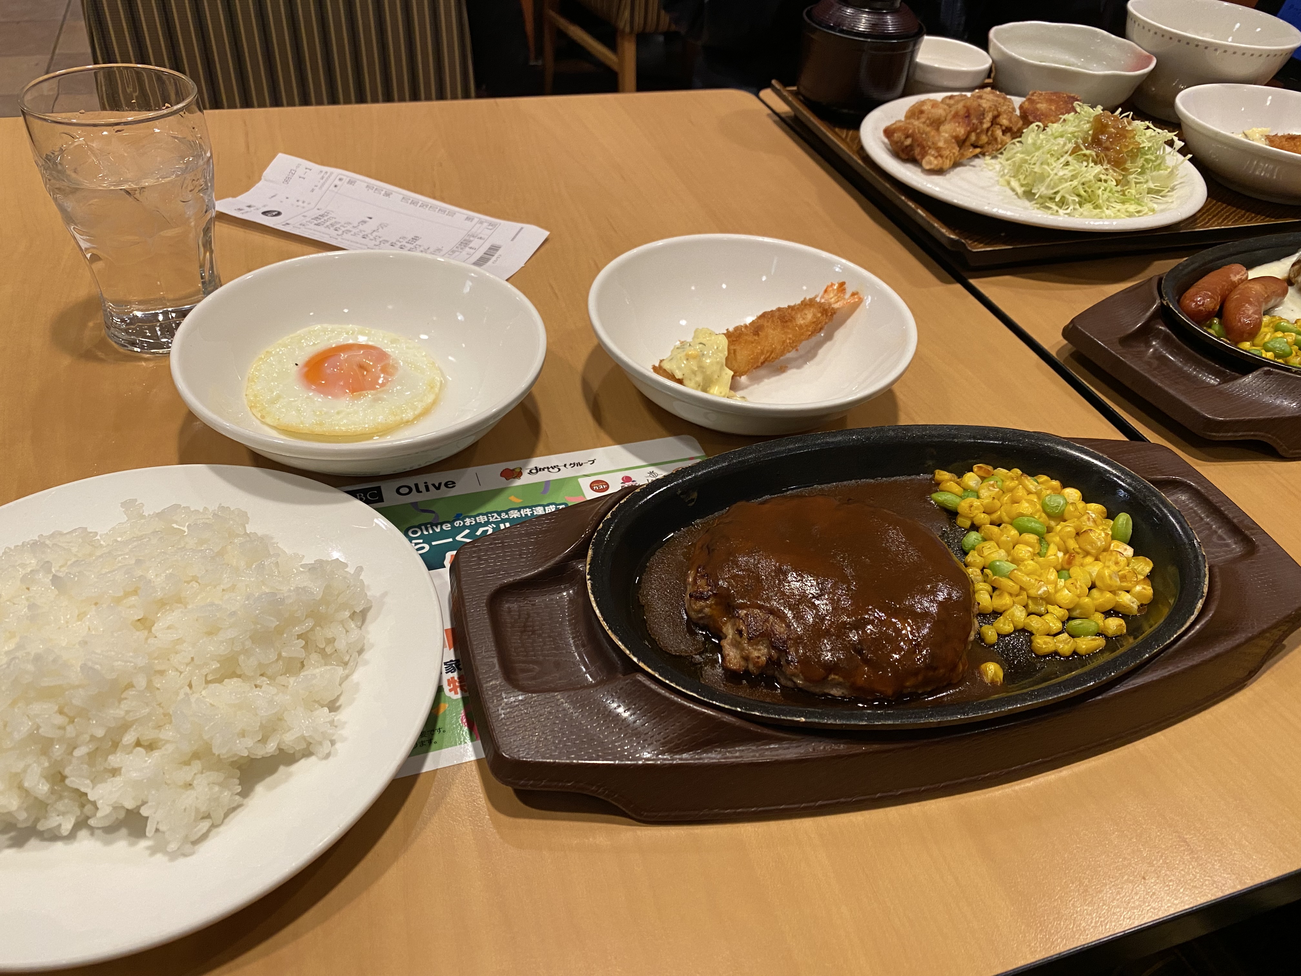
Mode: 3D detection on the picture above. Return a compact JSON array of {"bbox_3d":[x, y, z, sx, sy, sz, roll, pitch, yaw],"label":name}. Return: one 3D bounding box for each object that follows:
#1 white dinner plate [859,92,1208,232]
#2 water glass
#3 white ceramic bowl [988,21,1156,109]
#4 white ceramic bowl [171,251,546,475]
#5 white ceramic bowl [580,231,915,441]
[{"bbox_3d":[0.266,-0.227,0.699,0.239,0.026,0.239,4,41,-3],"label":"white dinner plate"},{"bbox_3d":[-0.244,-0.131,0.473,0.072,0.117,0.072,-9,43,-17],"label":"water glass"},{"bbox_3d":[0.348,-0.346,0.826,0.137,0.050,0.137,-9,43,-17],"label":"white ceramic bowl"},{"bbox_3d":[-0.127,-0.049,0.447,0.159,0.048,0.159,-9,43,-17],"label":"white ceramic bowl"},{"bbox_3d":[0.048,-0.068,0.491,0.159,0.048,0.159,4,41,-3],"label":"white ceramic bowl"}]

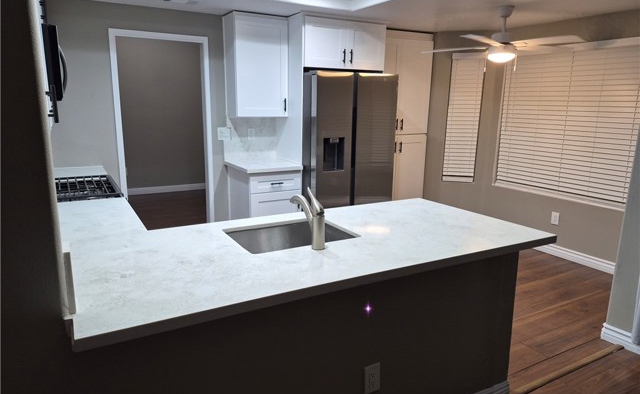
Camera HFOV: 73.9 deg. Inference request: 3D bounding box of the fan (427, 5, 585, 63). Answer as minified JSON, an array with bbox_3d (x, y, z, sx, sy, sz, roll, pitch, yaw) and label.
[{"bbox_3d":[1.565,-1.381,3.632,1.298,0.454,1.298,-6,14,-28],"label":"fan"}]

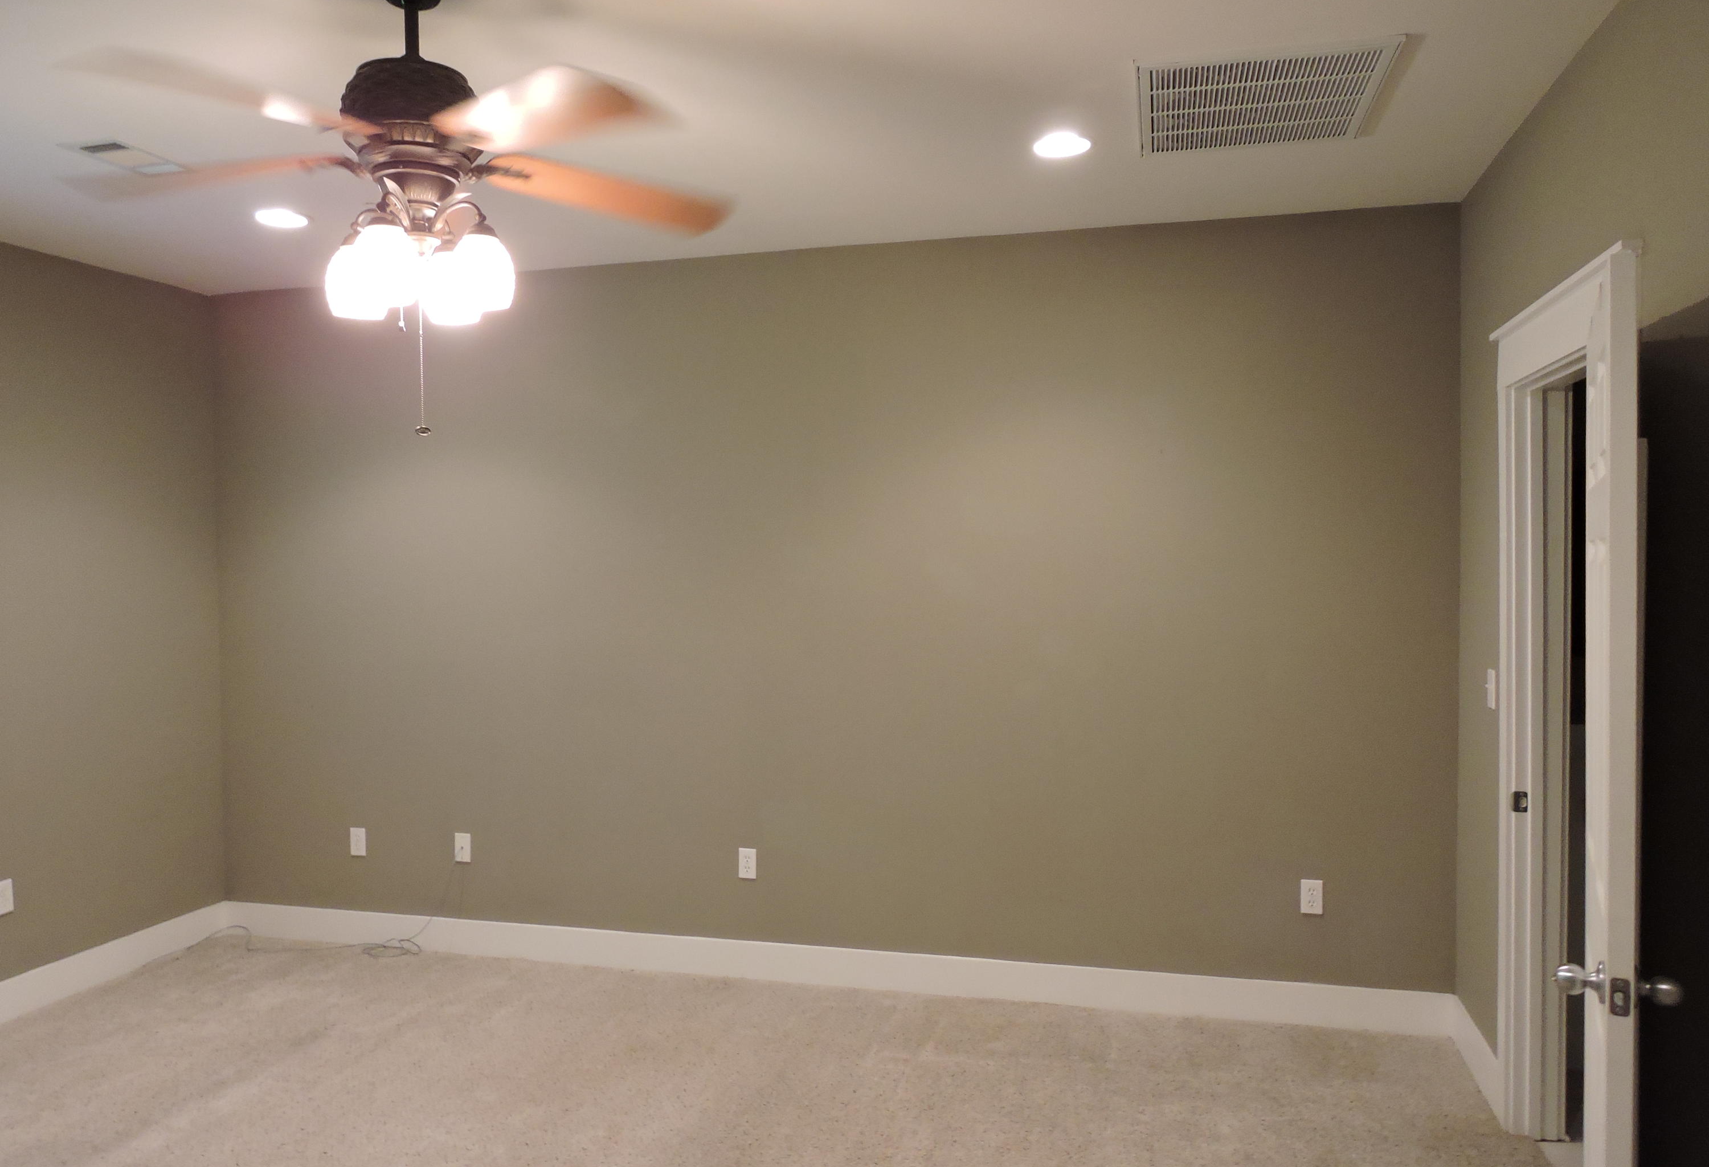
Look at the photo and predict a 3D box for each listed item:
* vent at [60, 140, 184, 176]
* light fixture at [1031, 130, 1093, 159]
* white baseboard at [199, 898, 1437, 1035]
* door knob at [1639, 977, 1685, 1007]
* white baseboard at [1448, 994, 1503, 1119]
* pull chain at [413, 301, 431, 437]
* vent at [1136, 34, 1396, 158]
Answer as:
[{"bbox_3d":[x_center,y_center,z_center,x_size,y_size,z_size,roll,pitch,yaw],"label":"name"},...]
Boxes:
[{"bbox_3d":[-2.055,-1.200,3.348,0.195,0.020,0.275,0,1,15],"label":"vent"},{"bbox_3d":[0.580,-1.226,3.315,0.168,0.030,0.168,0,1,15],"label":"light fixture"},{"bbox_3d":[-0.378,1.438,4.532,4.893,0.147,0.018,0,1,15],"label":"white baseboard"},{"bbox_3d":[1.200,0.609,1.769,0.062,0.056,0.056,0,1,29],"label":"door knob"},{"bbox_3d":[1.917,1.434,3.669,0.016,0.147,0.525,0,1,15],"label":"white baseboard"},{"bbox_3d":[-0.851,-0.429,2.335,0.030,0.270,0.030,0,1,15],"label":"pull chain"},{"bbox_3d":[1.025,-1.219,3.013,0.585,0.025,0.690,0,1,15],"label":"vent"}]

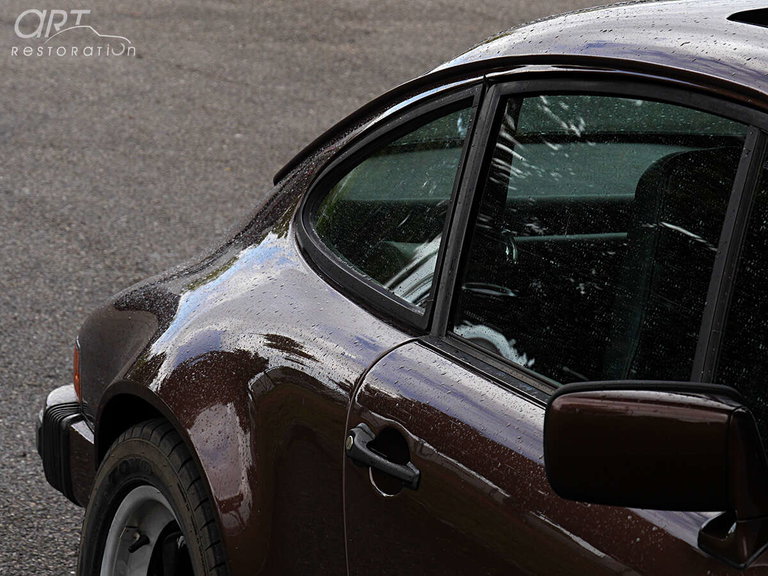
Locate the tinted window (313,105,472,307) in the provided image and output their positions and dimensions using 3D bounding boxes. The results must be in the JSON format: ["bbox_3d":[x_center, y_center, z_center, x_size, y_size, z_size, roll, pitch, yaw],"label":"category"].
[{"bbox_3d":[0.010,-0.141,3.877,0.040,0.285,0.524,17,3,-22],"label":"tinted window"}]

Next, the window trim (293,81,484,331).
[{"bbox_3d":[0.003,-0.139,3.891,0.060,0.335,0.619,17,3,-22],"label":"window trim"}]

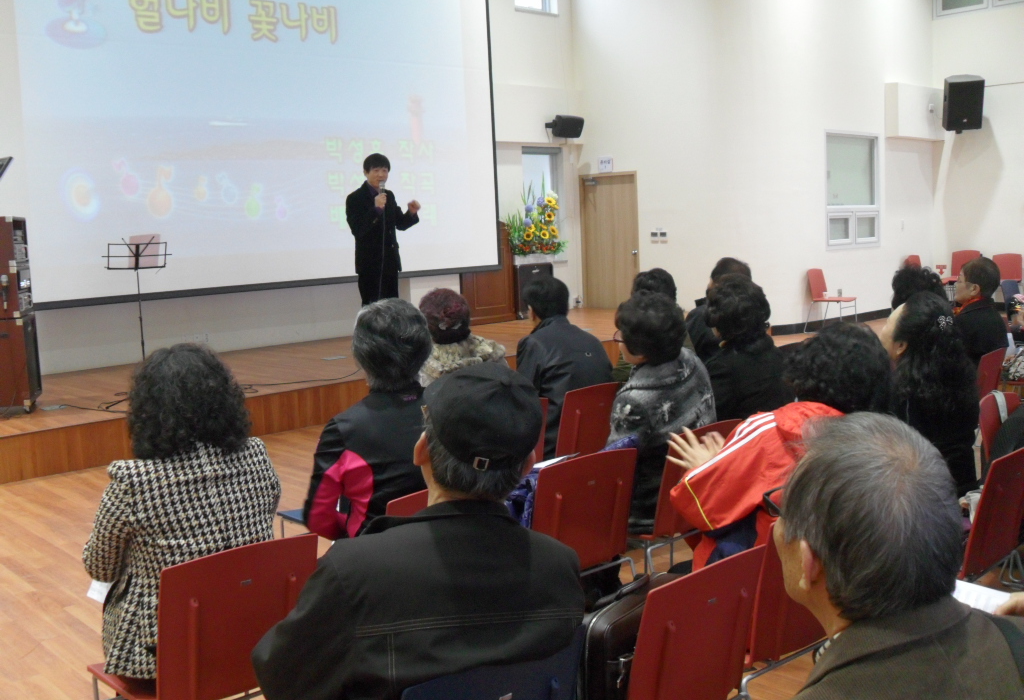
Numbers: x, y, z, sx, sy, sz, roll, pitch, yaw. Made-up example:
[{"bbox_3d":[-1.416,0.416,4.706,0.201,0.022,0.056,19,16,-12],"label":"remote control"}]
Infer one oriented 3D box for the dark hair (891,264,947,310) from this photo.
[{"bbox_3d":[2.022,-0.301,5.150,0.260,0.270,0.270,-9,9,-42],"label":"dark hair"}]

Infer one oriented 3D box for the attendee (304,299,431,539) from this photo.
[{"bbox_3d":[-0.428,0.500,3.149,0.540,1.270,0.760,-7,8,-33],"label":"attendee"}]

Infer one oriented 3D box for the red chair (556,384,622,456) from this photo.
[{"bbox_3d":[0.227,0.530,4.726,0.460,0.790,0.520,-8,9,-41],"label":"red chair"}]

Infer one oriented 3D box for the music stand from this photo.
[{"bbox_3d":[-2.949,-0.243,8.100,0.530,1.310,0.450,-7,8,-30],"label":"music stand"}]

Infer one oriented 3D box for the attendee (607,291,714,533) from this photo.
[{"bbox_3d":[0.417,0.400,3.846,0.520,1.230,0.760,-8,9,-40],"label":"attendee"}]

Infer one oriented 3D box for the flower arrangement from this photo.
[{"bbox_3d":[0.315,-1.779,13.900,0.780,0.980,0.450,-5,7,-21],"label":"flower arrangement"}]

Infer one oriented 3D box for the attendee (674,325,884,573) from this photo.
[{"bbox_3d":[0.816,0.484,3.168,0.820,1.170,0.600,4,9,45],"label":"attendee"}]

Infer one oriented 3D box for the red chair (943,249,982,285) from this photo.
[{"bbox_3d":[6.149,-0.922,14.070,0.460,0.800,0.520,3,9,42],"label":"red chair"}]

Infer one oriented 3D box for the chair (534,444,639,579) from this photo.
[{"bbox_3d":[0.133,0.725,3.578,0.440,0.810,0.510,-7,8,-35],"label":"chair"}]

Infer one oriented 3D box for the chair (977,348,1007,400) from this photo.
[{"bbox_3d":[2.309,0.397,5.501,0.440,0.810,0.510,-9,9,-44],"label":"chair"}]

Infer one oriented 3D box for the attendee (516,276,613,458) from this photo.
[{"bbox_3d":[0.109,0.293,4.857,0.530,1.240,0.780,-7,8,-35],"label":"attendee"}]

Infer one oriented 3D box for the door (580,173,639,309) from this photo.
[{"bbox_3d":[1.428,-1.534,14.713,0.120,1.920,1.100,-9,9,-42],"label":"door"}]

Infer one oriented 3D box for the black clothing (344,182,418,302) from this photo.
[{"bbox_3d":[-1.049,-0.647,8.325,0.600,1.420,0.380,-4,7,-14],"label":"black clothing"}]

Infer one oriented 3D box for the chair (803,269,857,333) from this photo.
[{"bbox_3d":[4.164,-0.635,13.496,0.520,0.810,0.440,4,9,44],"label":"chair"}]

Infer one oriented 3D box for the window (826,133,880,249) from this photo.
[{"bbox_3d":[4.692,-2.186,14.220,1.420,1.570,0.120,-9,9,-42],"label":"window"}]

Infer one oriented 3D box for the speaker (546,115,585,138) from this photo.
[{"bbox_3d":[0.740,-3.057,14.195,0.330,0.250,0.270,-6,28,-27],"label":"speaker"}]

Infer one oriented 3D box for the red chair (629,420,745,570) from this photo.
[{"bbox_3d":[0.534,0.629,3.734,0.460,0.790,0.520,-8,9,-40],"label":"red chair"}]

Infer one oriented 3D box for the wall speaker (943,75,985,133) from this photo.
[{"bbox_3d":[5.996,-3.273,13.749,0.440,0.680,0.400,-2,24,7],"label":"wall speaker"}]

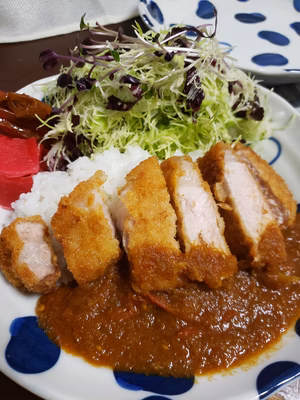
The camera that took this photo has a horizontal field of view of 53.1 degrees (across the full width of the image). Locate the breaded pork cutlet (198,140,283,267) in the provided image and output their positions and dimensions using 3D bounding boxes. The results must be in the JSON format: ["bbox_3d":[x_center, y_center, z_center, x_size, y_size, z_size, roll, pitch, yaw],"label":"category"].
[{"bbox_3d":[0.058,0.002,0.195,0.026,0.031,0.072,-11,71,-16],"label":"breaded pork cutlet"}]

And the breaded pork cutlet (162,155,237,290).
[{"bbox_3d":[0.027,0.012,0.182,0.024,0.029,0.069,-13,75,-13],"label":"breaded pork cutlet"}]

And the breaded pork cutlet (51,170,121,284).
[{"bbox_3d":[-0.036,0.017,0.180,0.033,0.023,0.057,-9,75,-1],"label":"breaded pork cutlet"}]

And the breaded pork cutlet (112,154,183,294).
[{"bbox_3d":[-0.001,0.014,0.181,0.029,0.023,0.071,-9,74,-3],"label":"breaded pork cutlet"}]

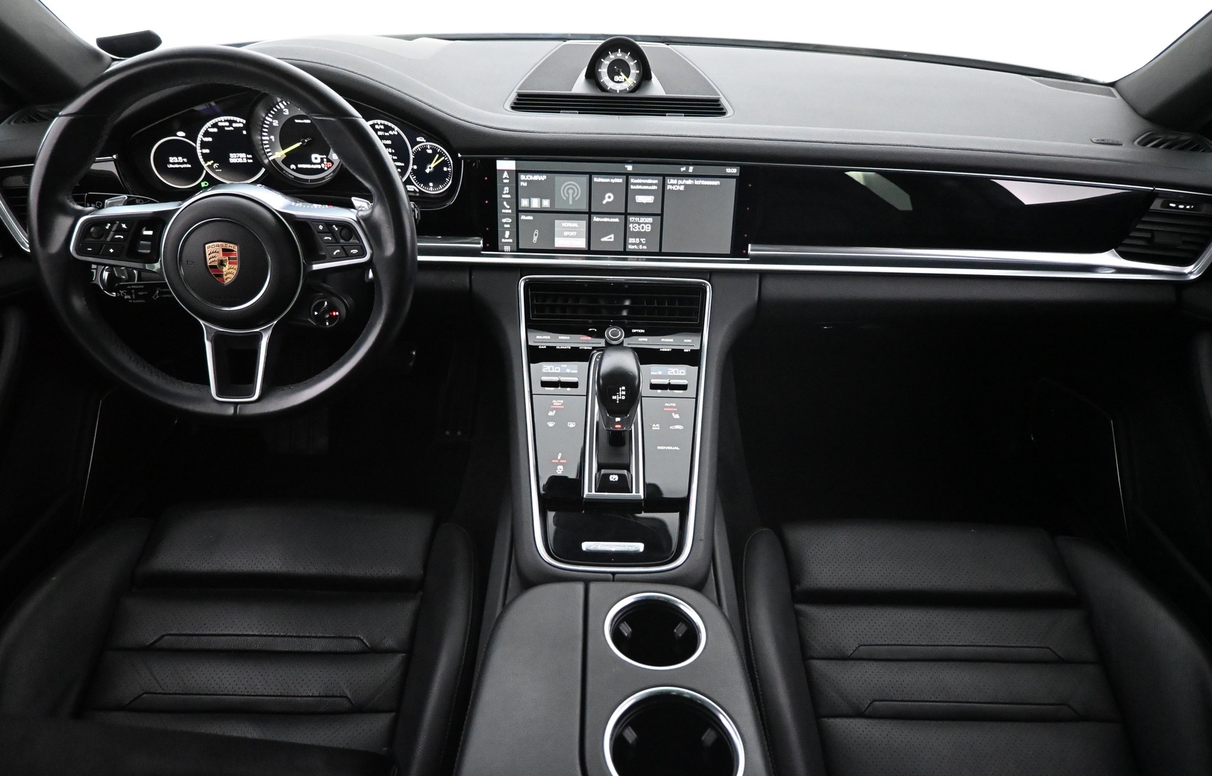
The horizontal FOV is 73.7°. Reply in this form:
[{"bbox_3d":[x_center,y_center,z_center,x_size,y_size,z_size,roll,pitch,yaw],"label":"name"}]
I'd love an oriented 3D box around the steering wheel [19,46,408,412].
[{"bbox_3d":[-0.383,-0.153,0.838,0.375,0.375,0.088,-1,18,-6],"label":"steering wheel"}]

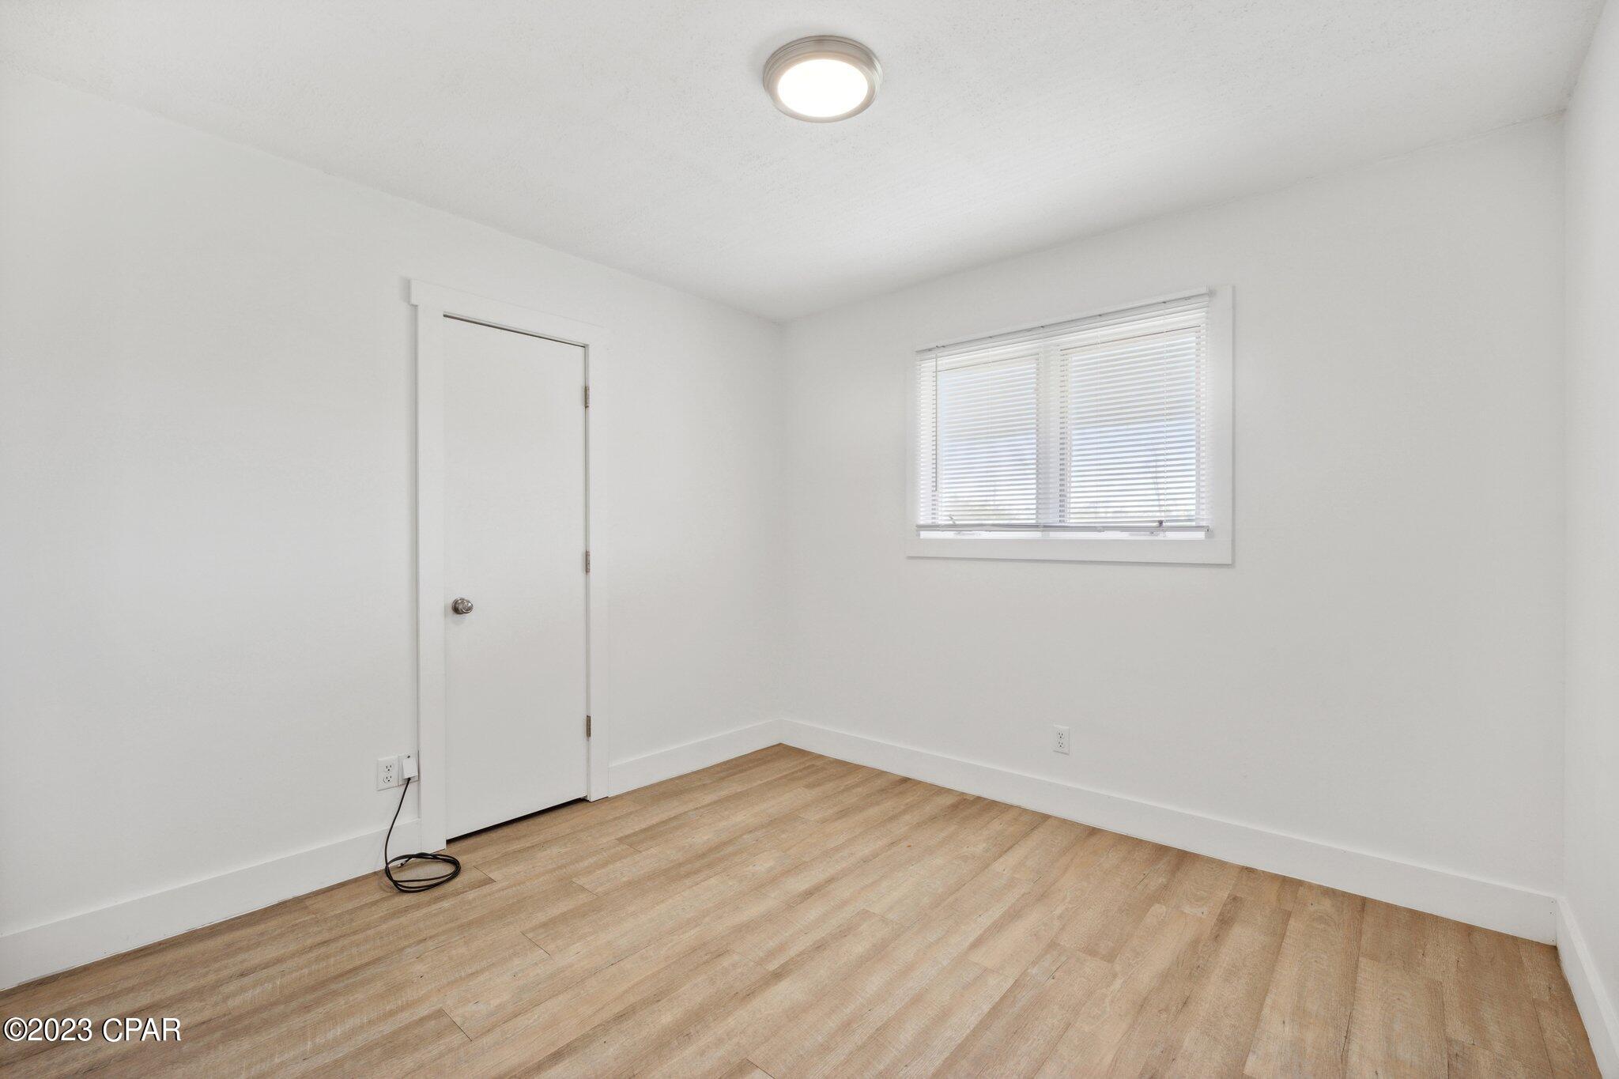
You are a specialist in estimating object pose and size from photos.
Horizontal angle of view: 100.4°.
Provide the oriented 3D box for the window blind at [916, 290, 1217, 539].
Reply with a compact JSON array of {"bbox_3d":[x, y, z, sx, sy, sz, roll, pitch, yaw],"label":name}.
[{"bbox_3d":[1.004,-0.469,2.892,1.247,0.900,0.035,0,0,39],"label":"window blind"}]

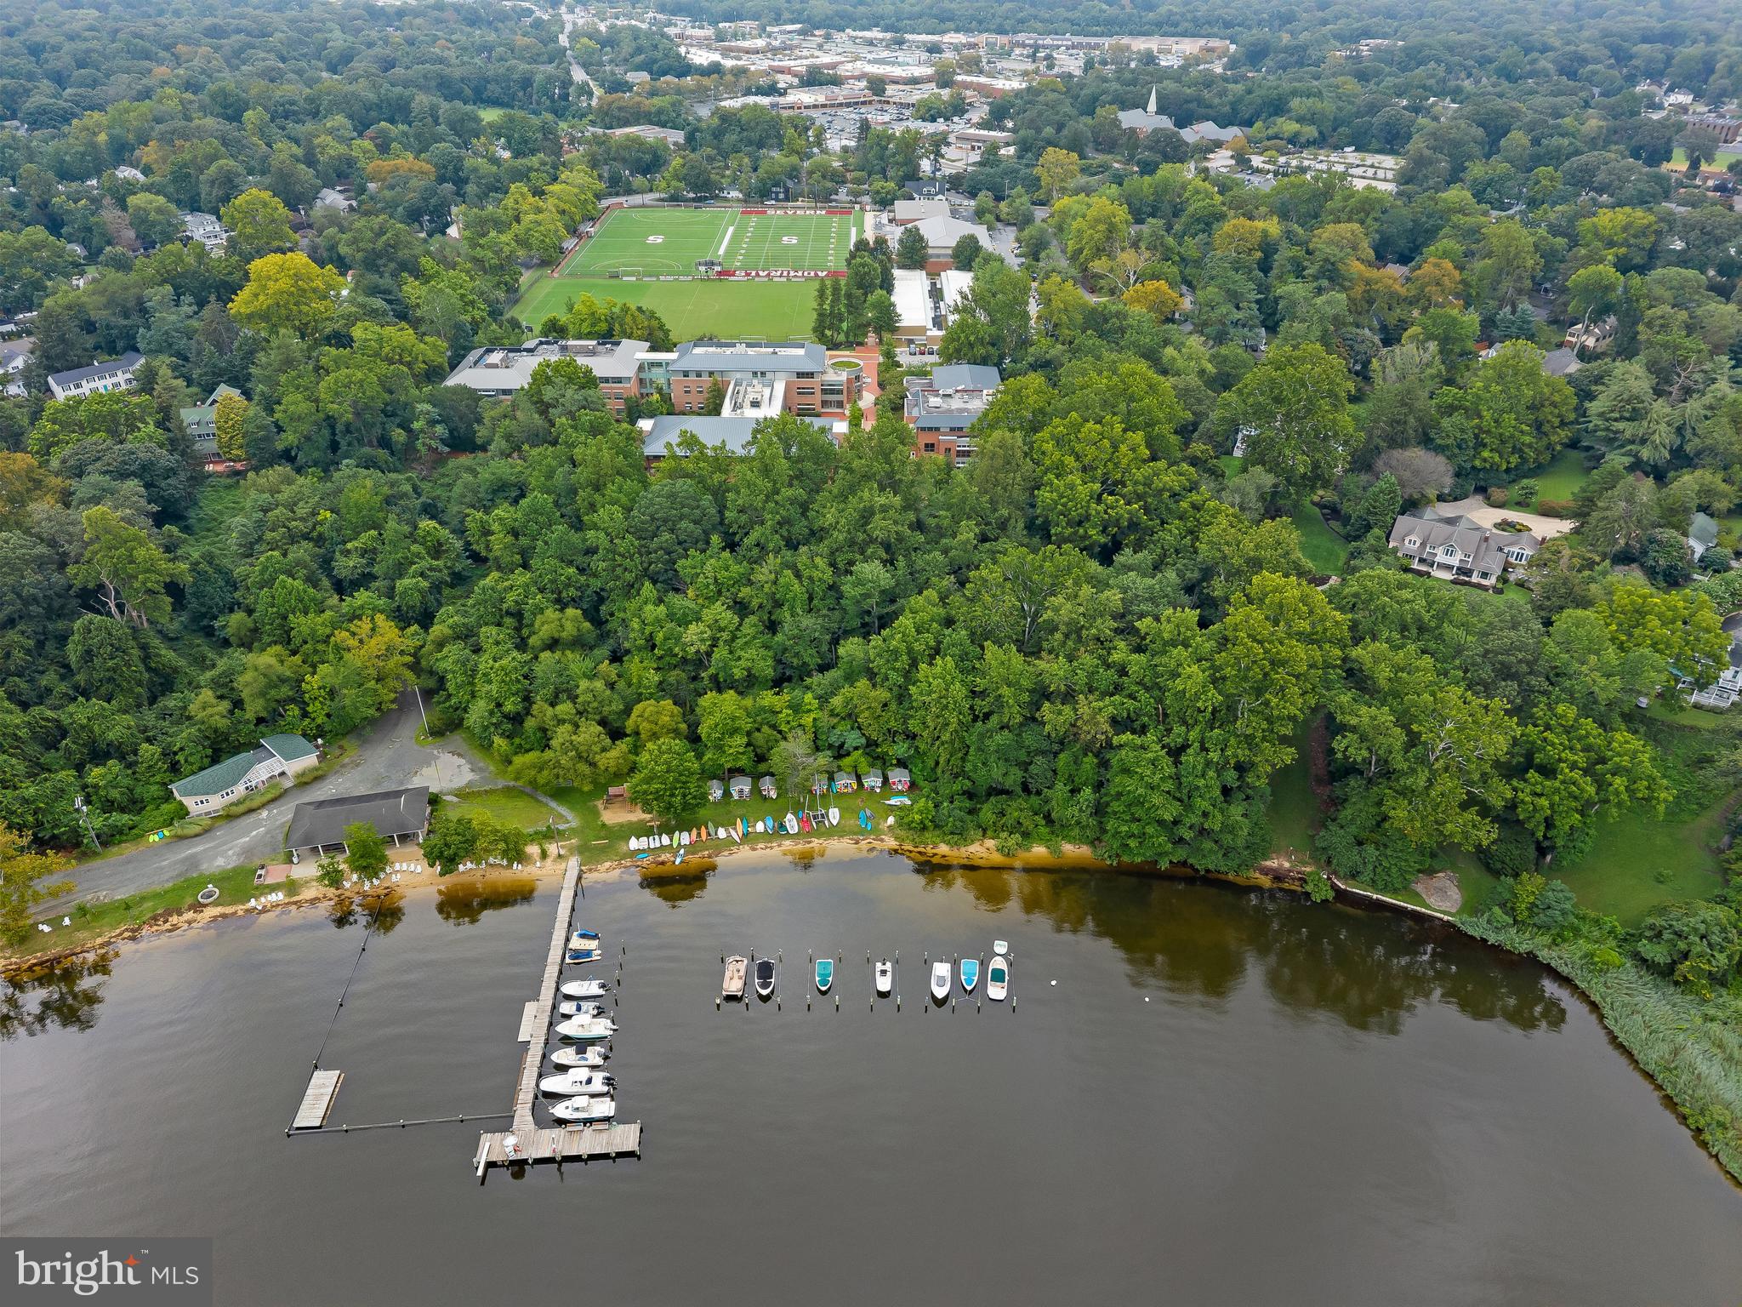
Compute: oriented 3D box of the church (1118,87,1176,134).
[{"bbox_3d":[150.500,-295.490,657.590,25.000,26.500,23.000,-18,37,-27],"label":"church"}]

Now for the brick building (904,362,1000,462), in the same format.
[{"bbox_3d":[22.000,-61.490,310.370,25.500,12.800,43.000,0,32,0],"label":"brick building"}]

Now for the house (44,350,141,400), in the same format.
[{"bbox_3d":[-203.000,-72.160,317.480,9.000,7.300,20.500,27,41,36],"label":"house"}]

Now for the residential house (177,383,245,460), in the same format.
[{"bbox_3d":[-163.200,-57.310,301.190,14.000,10.500,21.000,-10,33,-15],"label":"residential house"}]

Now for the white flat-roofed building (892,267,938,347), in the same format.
[{"bbox_3d":[13.400,-113.730,396.250,12.200,6.900,64.500,0,32,0],"label":"white flat-roofed building"}]

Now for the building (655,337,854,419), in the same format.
[{"bbox_3d":[-28.500,-76.140,330.100,51.000,14.600,22.500,0,32,0],"label":"building"}]

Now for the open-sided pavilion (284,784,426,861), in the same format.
[{"bbox_3d":[-76.790,24.760,181.730,19.300,5.200,10.700,-7,33,-12],"label":"open-sided pavilion"}]

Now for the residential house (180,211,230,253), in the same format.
[{"bbox_3d":[-260.000,-164.750,471.660,14.500,11.000,13.000,-14,35,-21],"label":"residential house"}]

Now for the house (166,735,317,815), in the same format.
[{"bbox_3d":[-102.800,19.320,198.520,19.800,5.000,8.800,-27,41,-36],"label":"house"}]

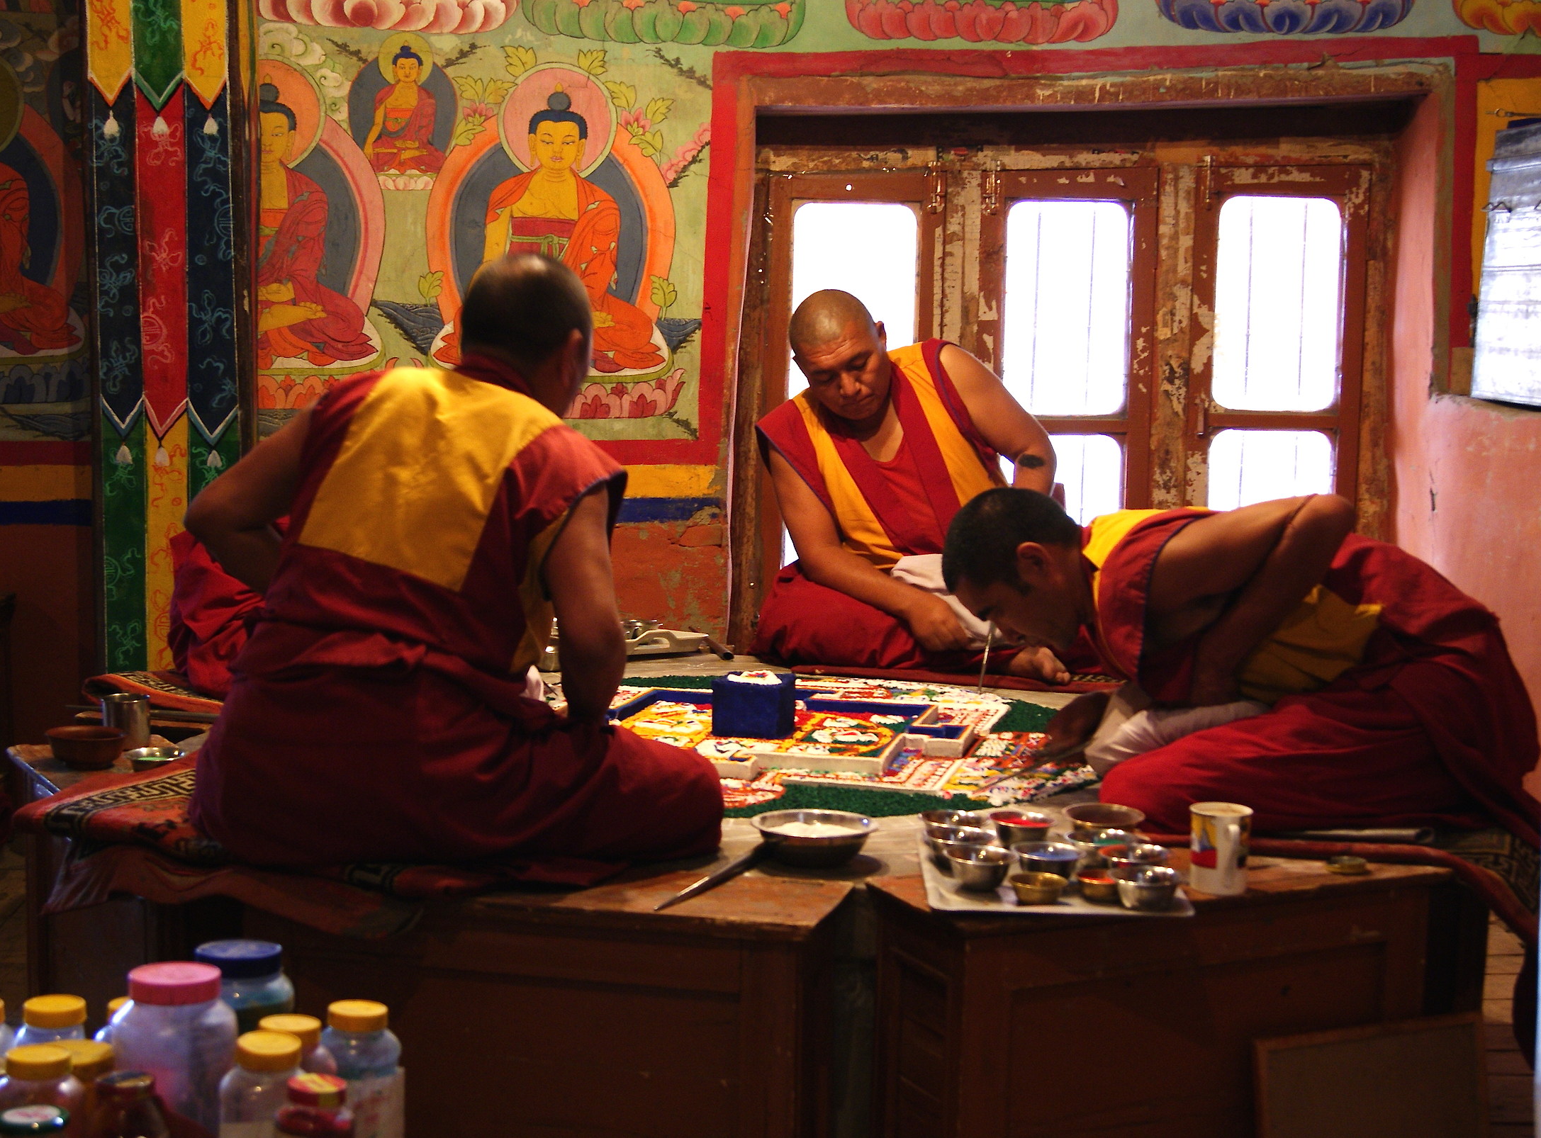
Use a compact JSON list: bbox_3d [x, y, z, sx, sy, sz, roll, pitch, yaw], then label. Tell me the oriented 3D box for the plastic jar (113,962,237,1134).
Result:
[{"bbox_3d":[-0.607,0.507,2.512,0.126,0.190,0.126,1,7,0],"label":"plastic jar"}]

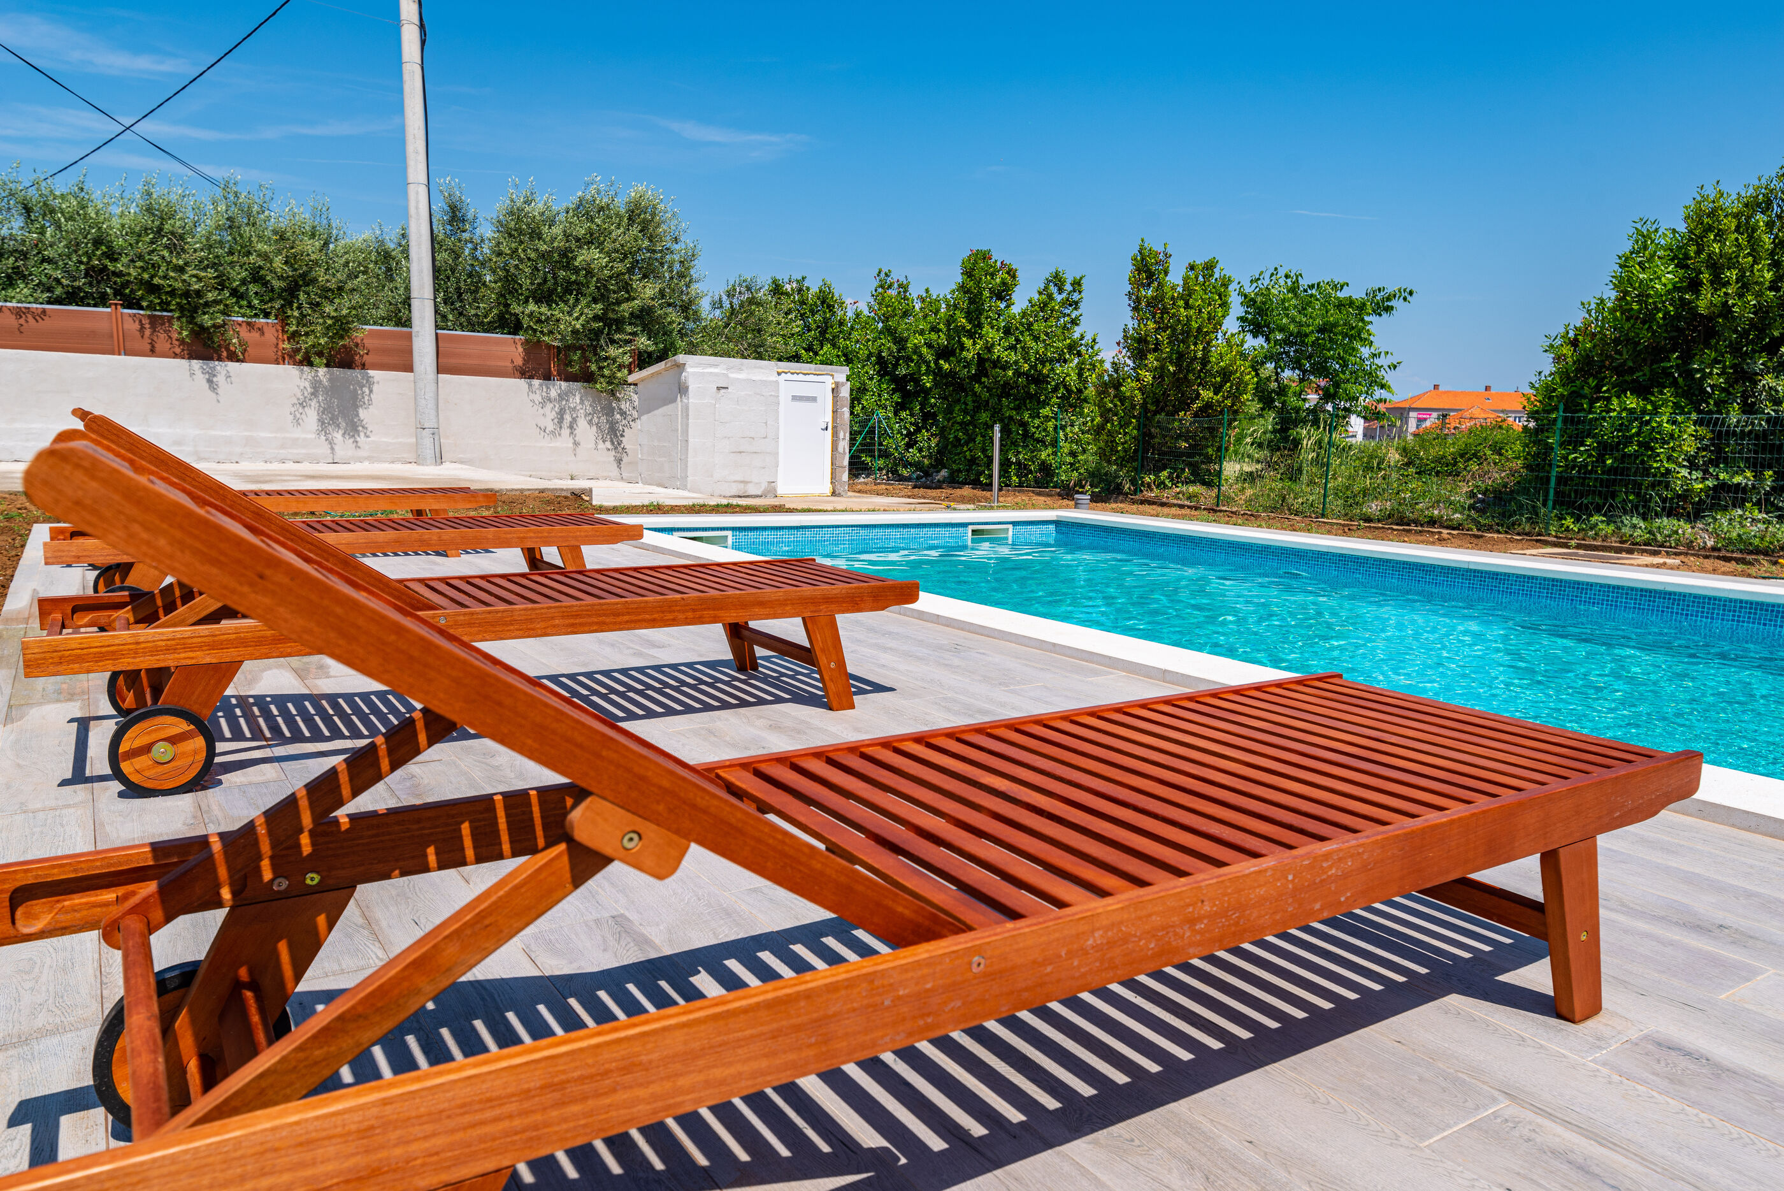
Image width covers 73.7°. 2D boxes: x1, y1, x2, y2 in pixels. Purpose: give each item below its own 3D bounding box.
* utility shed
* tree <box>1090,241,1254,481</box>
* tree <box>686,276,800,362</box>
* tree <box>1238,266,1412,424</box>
[{"bbox_3d":[-2.164,-2.401,17.061,2.641,1.851,1.835,-3,9,-33],"label":"utility shed"},{"bbox_3d":[5.221,-4.344,22.814,3.000,4.669,2.600,3,8,12],"label":"tree"},{"bbox_3d":[-3.366,-5.078,27.292,3.200,4.343,3.000,1,8,-7],"label":"tree"},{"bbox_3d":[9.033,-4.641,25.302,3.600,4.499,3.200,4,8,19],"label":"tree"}]

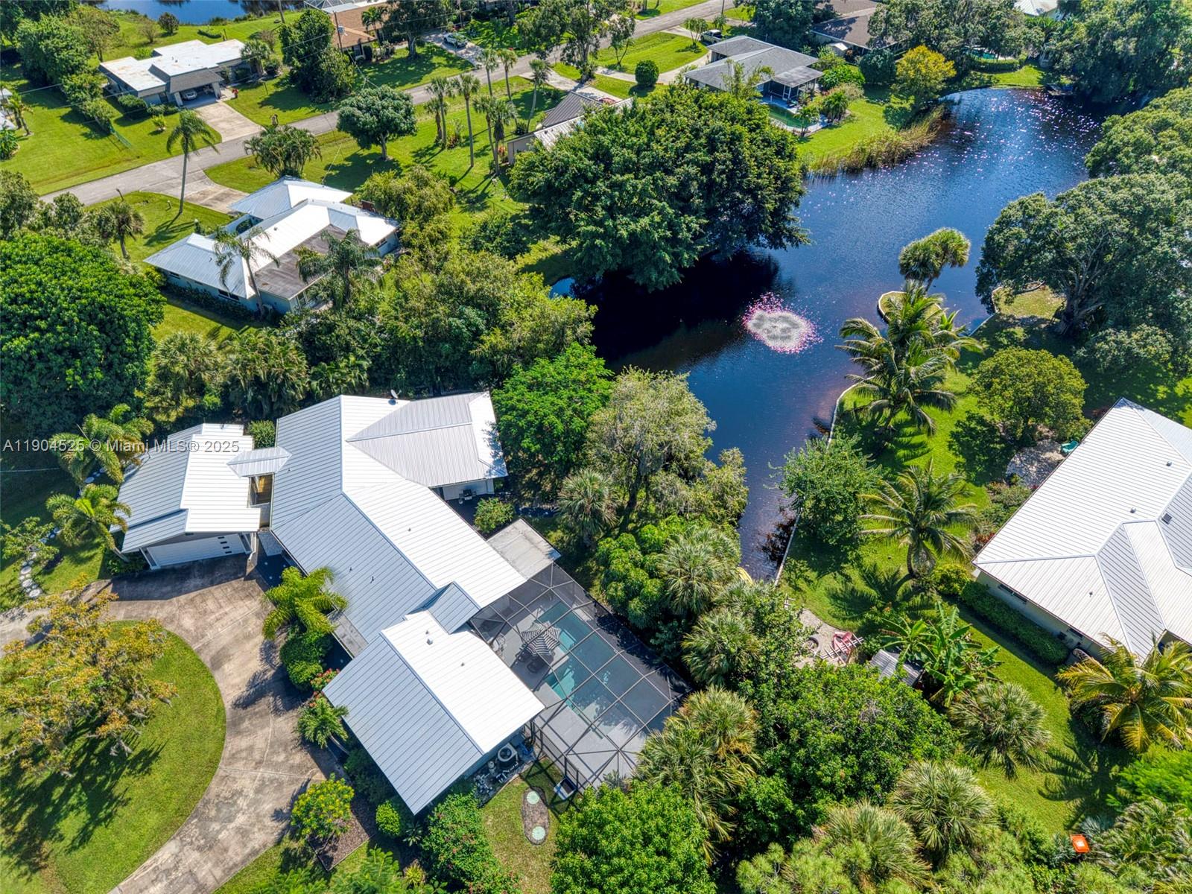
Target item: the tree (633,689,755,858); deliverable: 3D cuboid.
[{"bbox_3d":[5.361,16.613,44.189,6.400,6.900,7.200,2,44,0],"label":"tree"}]

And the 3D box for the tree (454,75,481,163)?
[{"bbox_3d":[-14.411,-37.137,94.212,3.100,10.840,3.100,1,45,0],"label":"tree"}]

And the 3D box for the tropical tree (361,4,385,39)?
[{"bbox_3d":[-33.051,-63.493,124.137,3.400,5.430,3.400,1,45,0],"label":"tropical tree"}]

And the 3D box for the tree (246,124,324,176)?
[{"bbox_3d":[-35.476,-33.391,93.624,8.300,6.090,8.300,1,45,0],"label":"tree"}]

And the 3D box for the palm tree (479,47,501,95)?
[{"bbox_3d":[-13.227,-45.661,104.786,2.700,9.100,2.700,2,44,0],"label":"palm tree"}]

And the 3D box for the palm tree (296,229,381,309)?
[{"bbox_3d":[-22.775,-15.387,74.065,7.200,8.540,7.200,1,45,0],"label":"palm tree"}]

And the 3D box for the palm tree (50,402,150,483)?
[{"bbox_3d":[-34.942,0.713,59.446,6.000,6.600,5.500,2,44,0],"label":"palm tree"}]

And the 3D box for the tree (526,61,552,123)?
[{"bbox_3d":[-7.124,-43.115,102.826,3.200,8.400,2.900,2,44,0],"label":"tree"}]

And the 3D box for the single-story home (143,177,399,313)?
[{"bbox_3d":[-30.862,-20.509,82.015,17.600,4.400,19.400,21,49,19],"label":"single-story home"}]

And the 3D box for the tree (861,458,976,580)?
[{"bbox_3d":[21.726,5.695,56.073,7.300,6.800,6.800,2,44,0],"label":"tree"}]

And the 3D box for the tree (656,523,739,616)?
[{"bbox_3d":[5.966,8.508,50.415,4.800,7.400,4.600,2,44,0],"label":"tree"}]

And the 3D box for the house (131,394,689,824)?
[{"bbox_3d":[-12.850,6.725,54.676,27.000,4.900,39.600,-33,54,-29],"label":"house"}]

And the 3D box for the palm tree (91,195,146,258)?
[{"bbox_3d":[-46.668,-21.060,81.006,4.800,6.390,4.800,1,45,0],"label":"palm tree"}]

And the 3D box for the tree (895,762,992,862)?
[{"bbox_3d":[17.042,18.910,41.618,4.900,6.600,4.900,1,45,0],"label":"tree"}]

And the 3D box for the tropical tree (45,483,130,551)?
[{"bbox_3d":[-32.899,5.555,54.880,4.900,6.100,4.800,2,44,0],"label":"tropical tree"}]

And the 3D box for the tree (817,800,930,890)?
[{"bbox_3d":[12.959,19.680,39.325,4.900,7.000,4.700,2,44,0],"label":"tree"}]

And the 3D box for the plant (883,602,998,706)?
[{"bbox_3d":[20.459,12.563,48.935,6.300,4.200,4.800,2,44,0],"label":"plant"}]

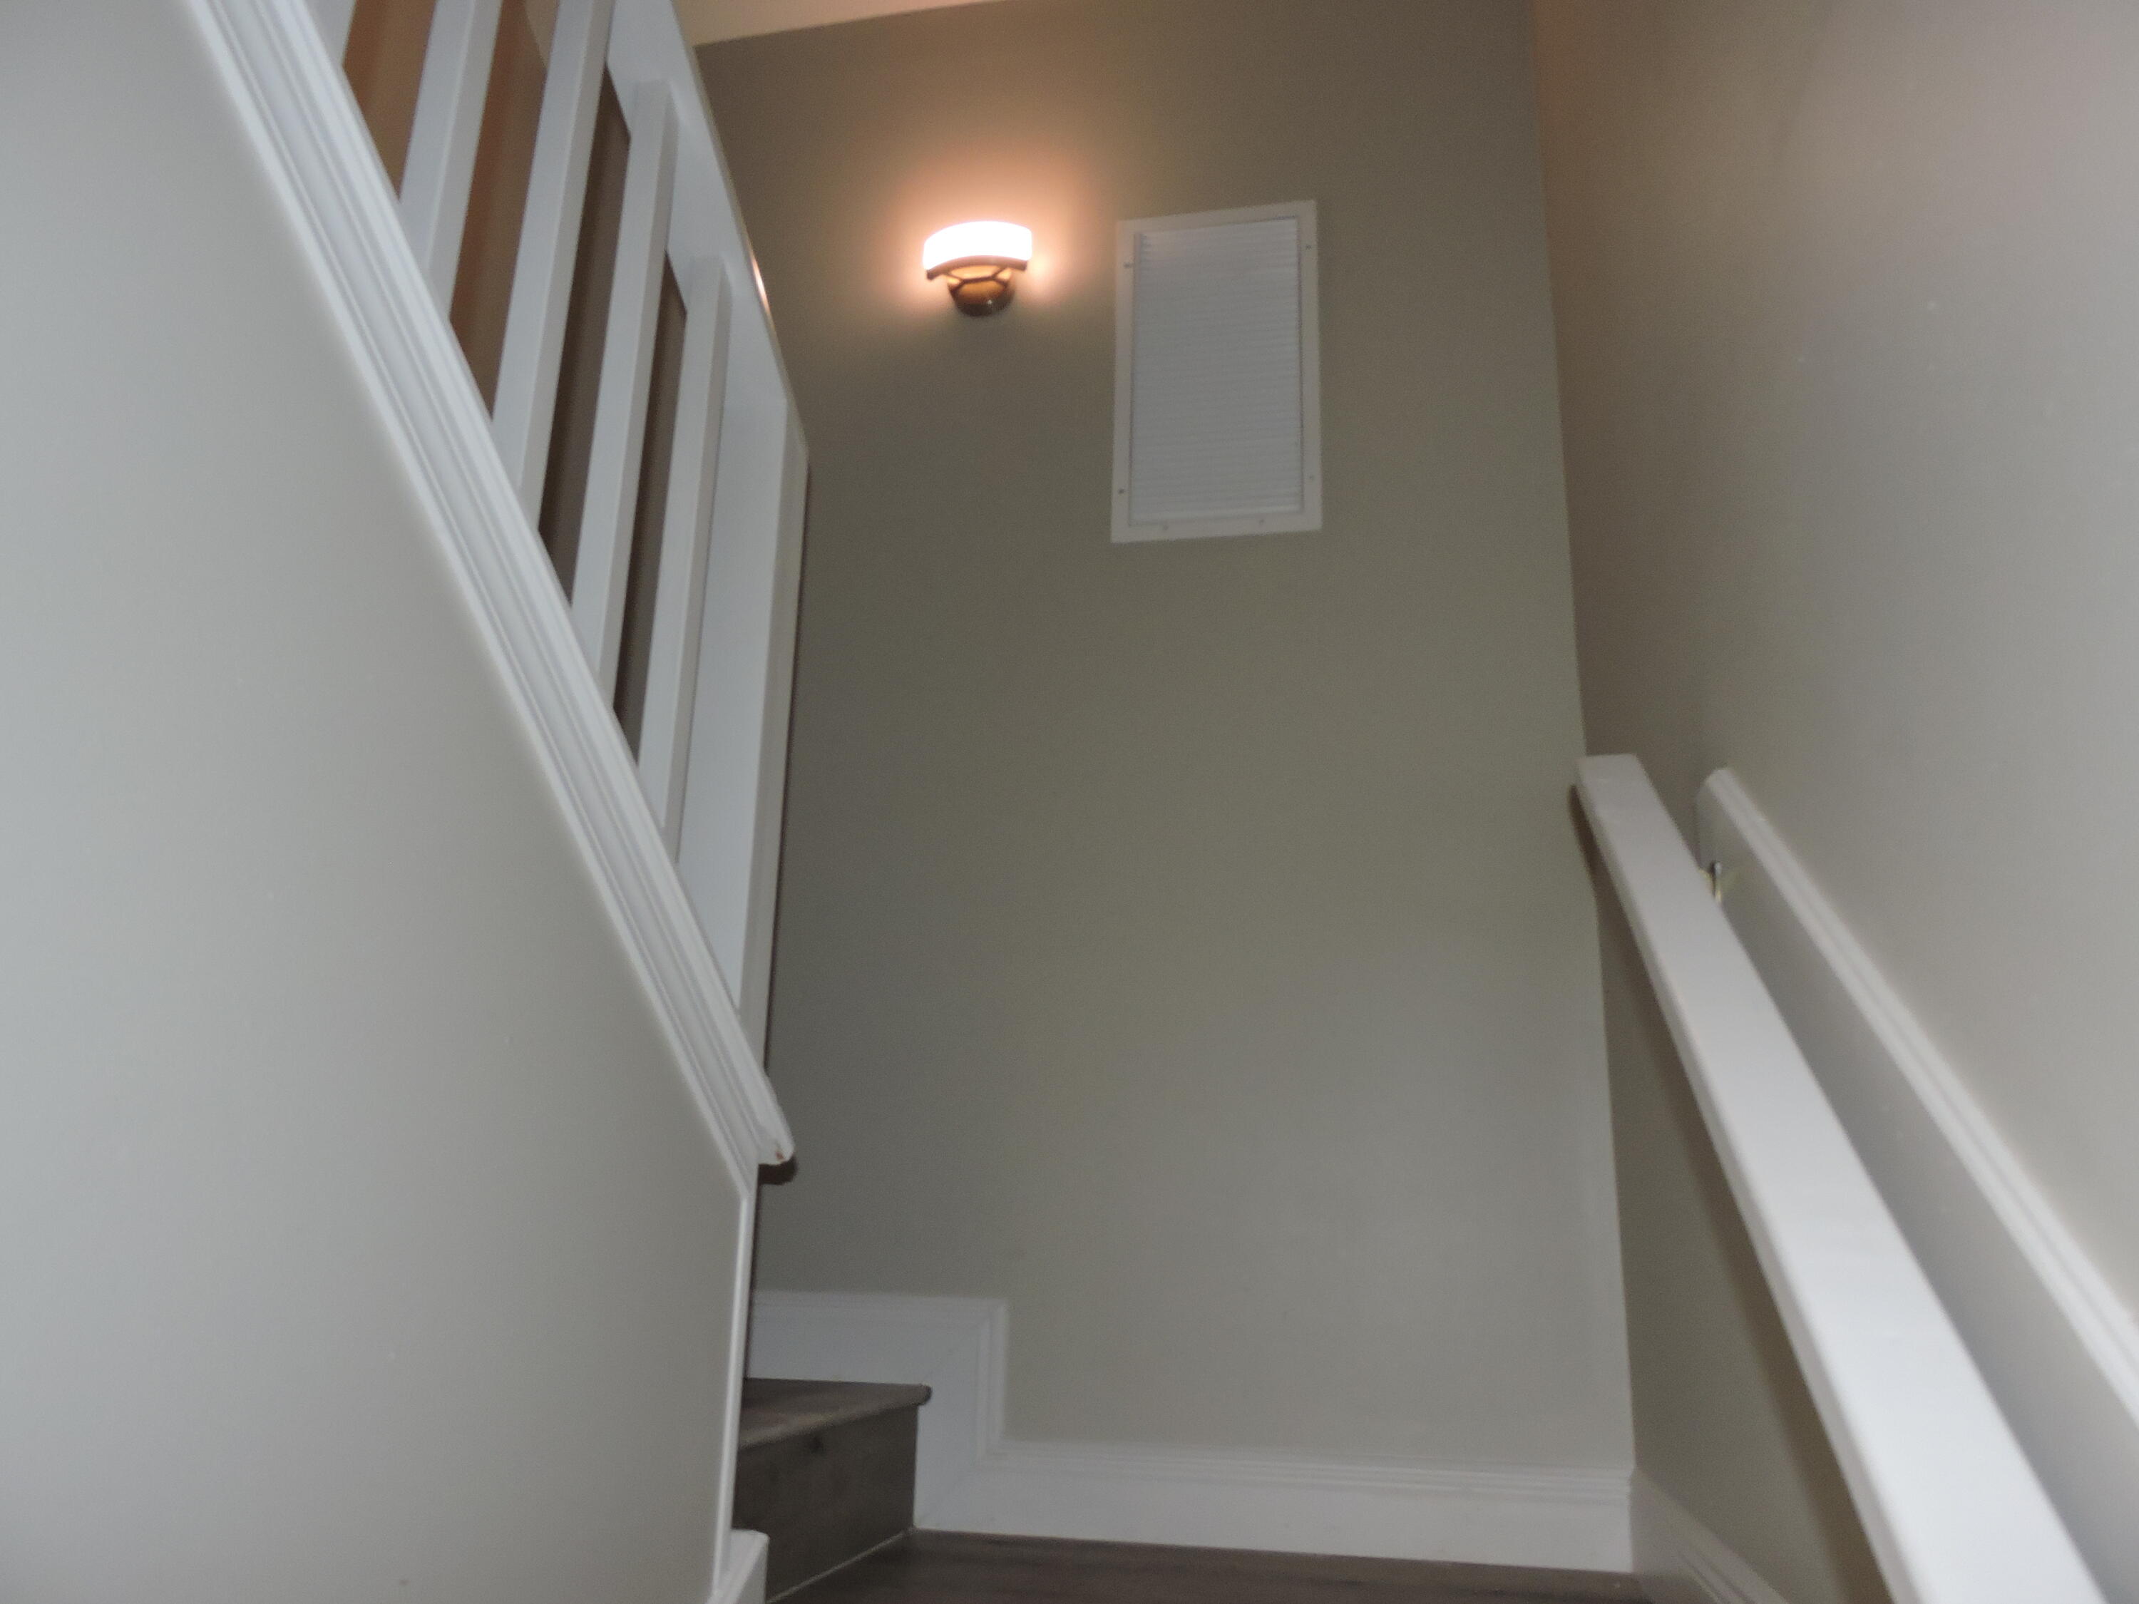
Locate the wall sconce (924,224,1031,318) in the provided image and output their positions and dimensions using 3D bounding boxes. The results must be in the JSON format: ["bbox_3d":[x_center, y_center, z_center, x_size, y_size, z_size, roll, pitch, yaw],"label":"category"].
[{"bbox_3d":[-0.153,-0.938,2.629,0.195,0.123,0.100,-2,-17,12],"label":"wall sconce"}]

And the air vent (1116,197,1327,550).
[{"bbox_3d":[0.249,-0.737,2.521,0.347,0.633,0.020,-2,-17,12],"label":"air vent"}]

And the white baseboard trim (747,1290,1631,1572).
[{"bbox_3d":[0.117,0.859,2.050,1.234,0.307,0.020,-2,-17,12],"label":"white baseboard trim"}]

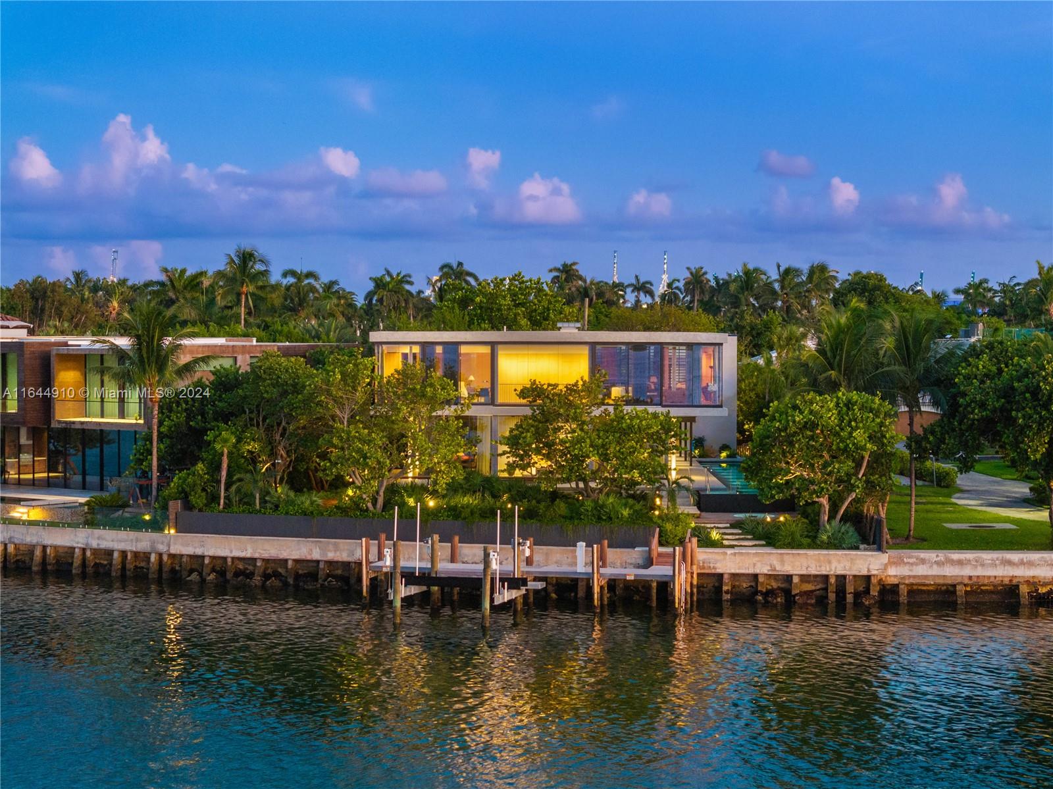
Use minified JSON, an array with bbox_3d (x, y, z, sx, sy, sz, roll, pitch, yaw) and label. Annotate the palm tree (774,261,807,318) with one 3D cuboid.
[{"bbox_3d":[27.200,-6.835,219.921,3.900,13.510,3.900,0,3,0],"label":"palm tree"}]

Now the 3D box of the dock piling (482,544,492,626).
[{"bbox_3d":[-1.549,7.439,82.665,0.330,3.190,0.330,0,2,0],"label":"dock piling"}]

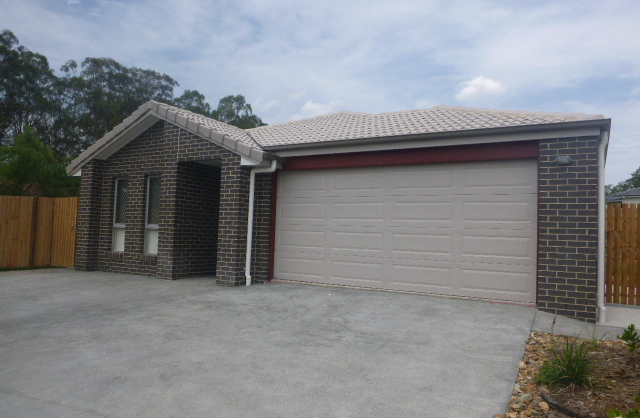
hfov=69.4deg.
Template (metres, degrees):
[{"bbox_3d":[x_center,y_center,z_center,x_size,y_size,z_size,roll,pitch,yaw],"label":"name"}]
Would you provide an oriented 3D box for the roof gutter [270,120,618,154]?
[{"bbox_3d":[1.402,-1.140,7.581,5.702,0.115,0.125,0,-4,30],"label":"roof gutter"}]

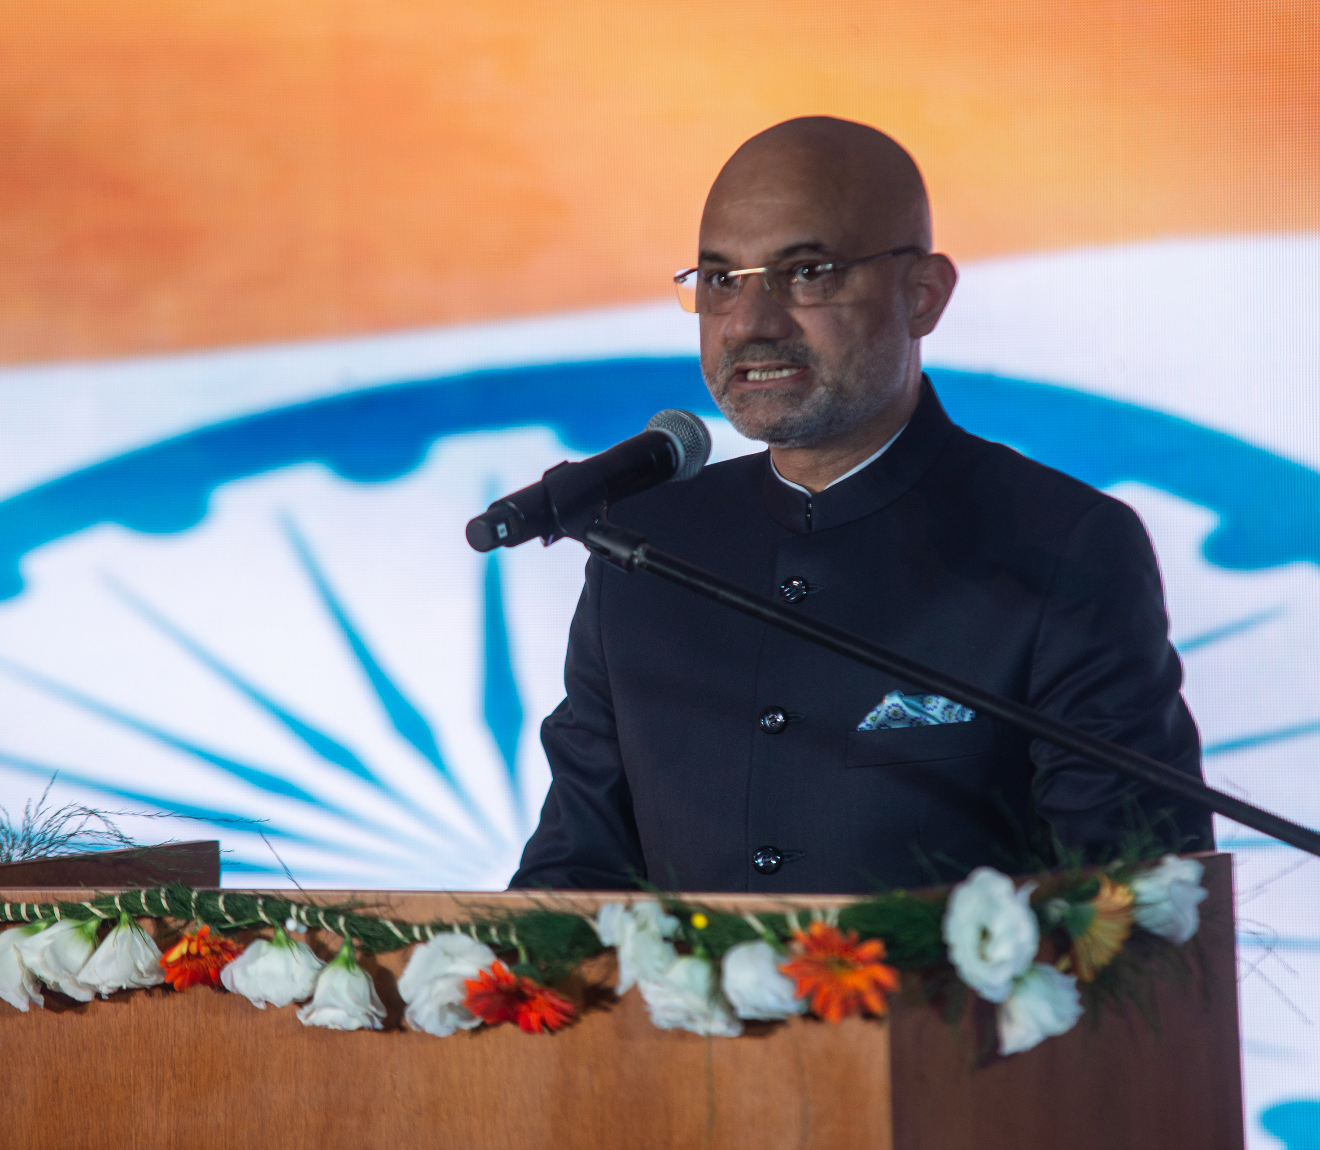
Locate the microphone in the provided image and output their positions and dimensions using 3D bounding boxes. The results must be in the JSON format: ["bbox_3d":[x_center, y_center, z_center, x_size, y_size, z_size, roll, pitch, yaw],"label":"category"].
[{"bbox_3d":[-0.048,-0.061,6.570,0.053,0.053,0.235,1,18,44],"label":"microphone"}]

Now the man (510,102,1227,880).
[{"bbox_3d":[0.148,0.547,6.860,0.550,1.750,0.380,0,2,28],"label":"man"}]

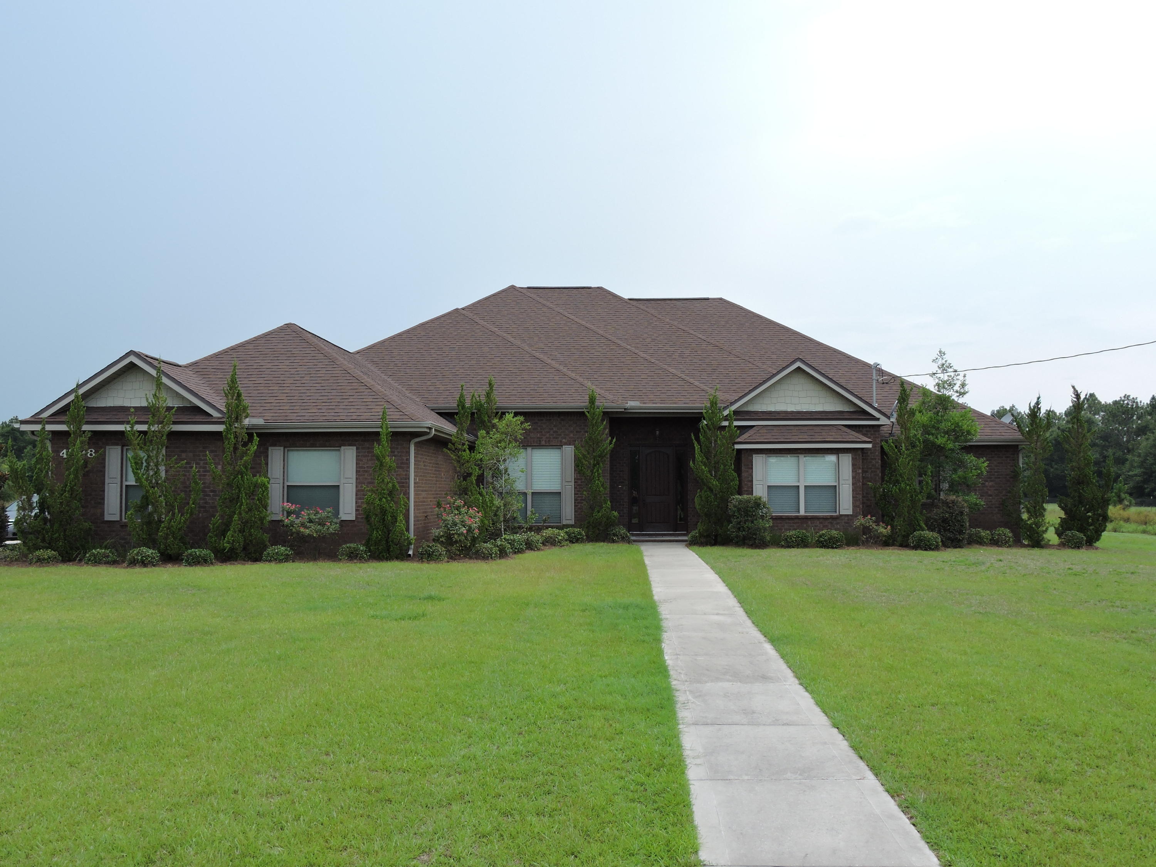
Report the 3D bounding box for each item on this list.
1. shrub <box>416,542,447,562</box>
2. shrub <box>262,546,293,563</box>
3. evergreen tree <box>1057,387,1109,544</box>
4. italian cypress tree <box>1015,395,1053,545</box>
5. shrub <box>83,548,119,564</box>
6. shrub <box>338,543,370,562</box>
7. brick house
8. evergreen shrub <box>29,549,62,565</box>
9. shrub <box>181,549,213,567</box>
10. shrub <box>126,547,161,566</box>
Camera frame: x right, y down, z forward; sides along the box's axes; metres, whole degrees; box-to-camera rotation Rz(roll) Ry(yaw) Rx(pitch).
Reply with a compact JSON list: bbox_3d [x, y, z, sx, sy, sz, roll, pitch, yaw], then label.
[{"bbox_3d":[-2.925,2.373,22.100,0.616,0.425,0.585,0,-3,2],"label":"shrub"},{"bbox_3d":[-5.977,2.405,21.900,0.628,0.348,0.597,0,-3,2],"label":"shrub"},{"bbox_3d":[13.252,0.841,28.900,1.374,4.121,1.305,0,-3,2],"label":"evergreen tree"},{"bbox_3d":[11.712,0.986,28.300,0.997,3.850,0.947,0,-3,2],"label":"italian cypress tree"},{"bbox_3d":[-9.338,2.407,21.600,0.708,0.343,0.673,0,-3,2],"label":"shrub"},{"bbox_3d":[-4.501,2.391,22.100,0.652,0.388,0.619,0,-3,2],"label":"shrub"},{"bbox_3d":[0.570,-0.910,33.400,23.700,8.200,21.400,0,-3,2],"label":"brick house"},{"bbox_3d":[-10.426,2.416,21.600,0.655,0.325,0.622,0,-3,2],"label":"evergreen shrub"},{"bbox_3d":[-7.418,2.423,21.500,0.652,0.359,0.619,0,-3,2],"label":"shrub"},{"bbox_3d":[-8.445,2.394,21.400,0.666,0.394,0.633,0,-3,2],"label":"shrub"}]

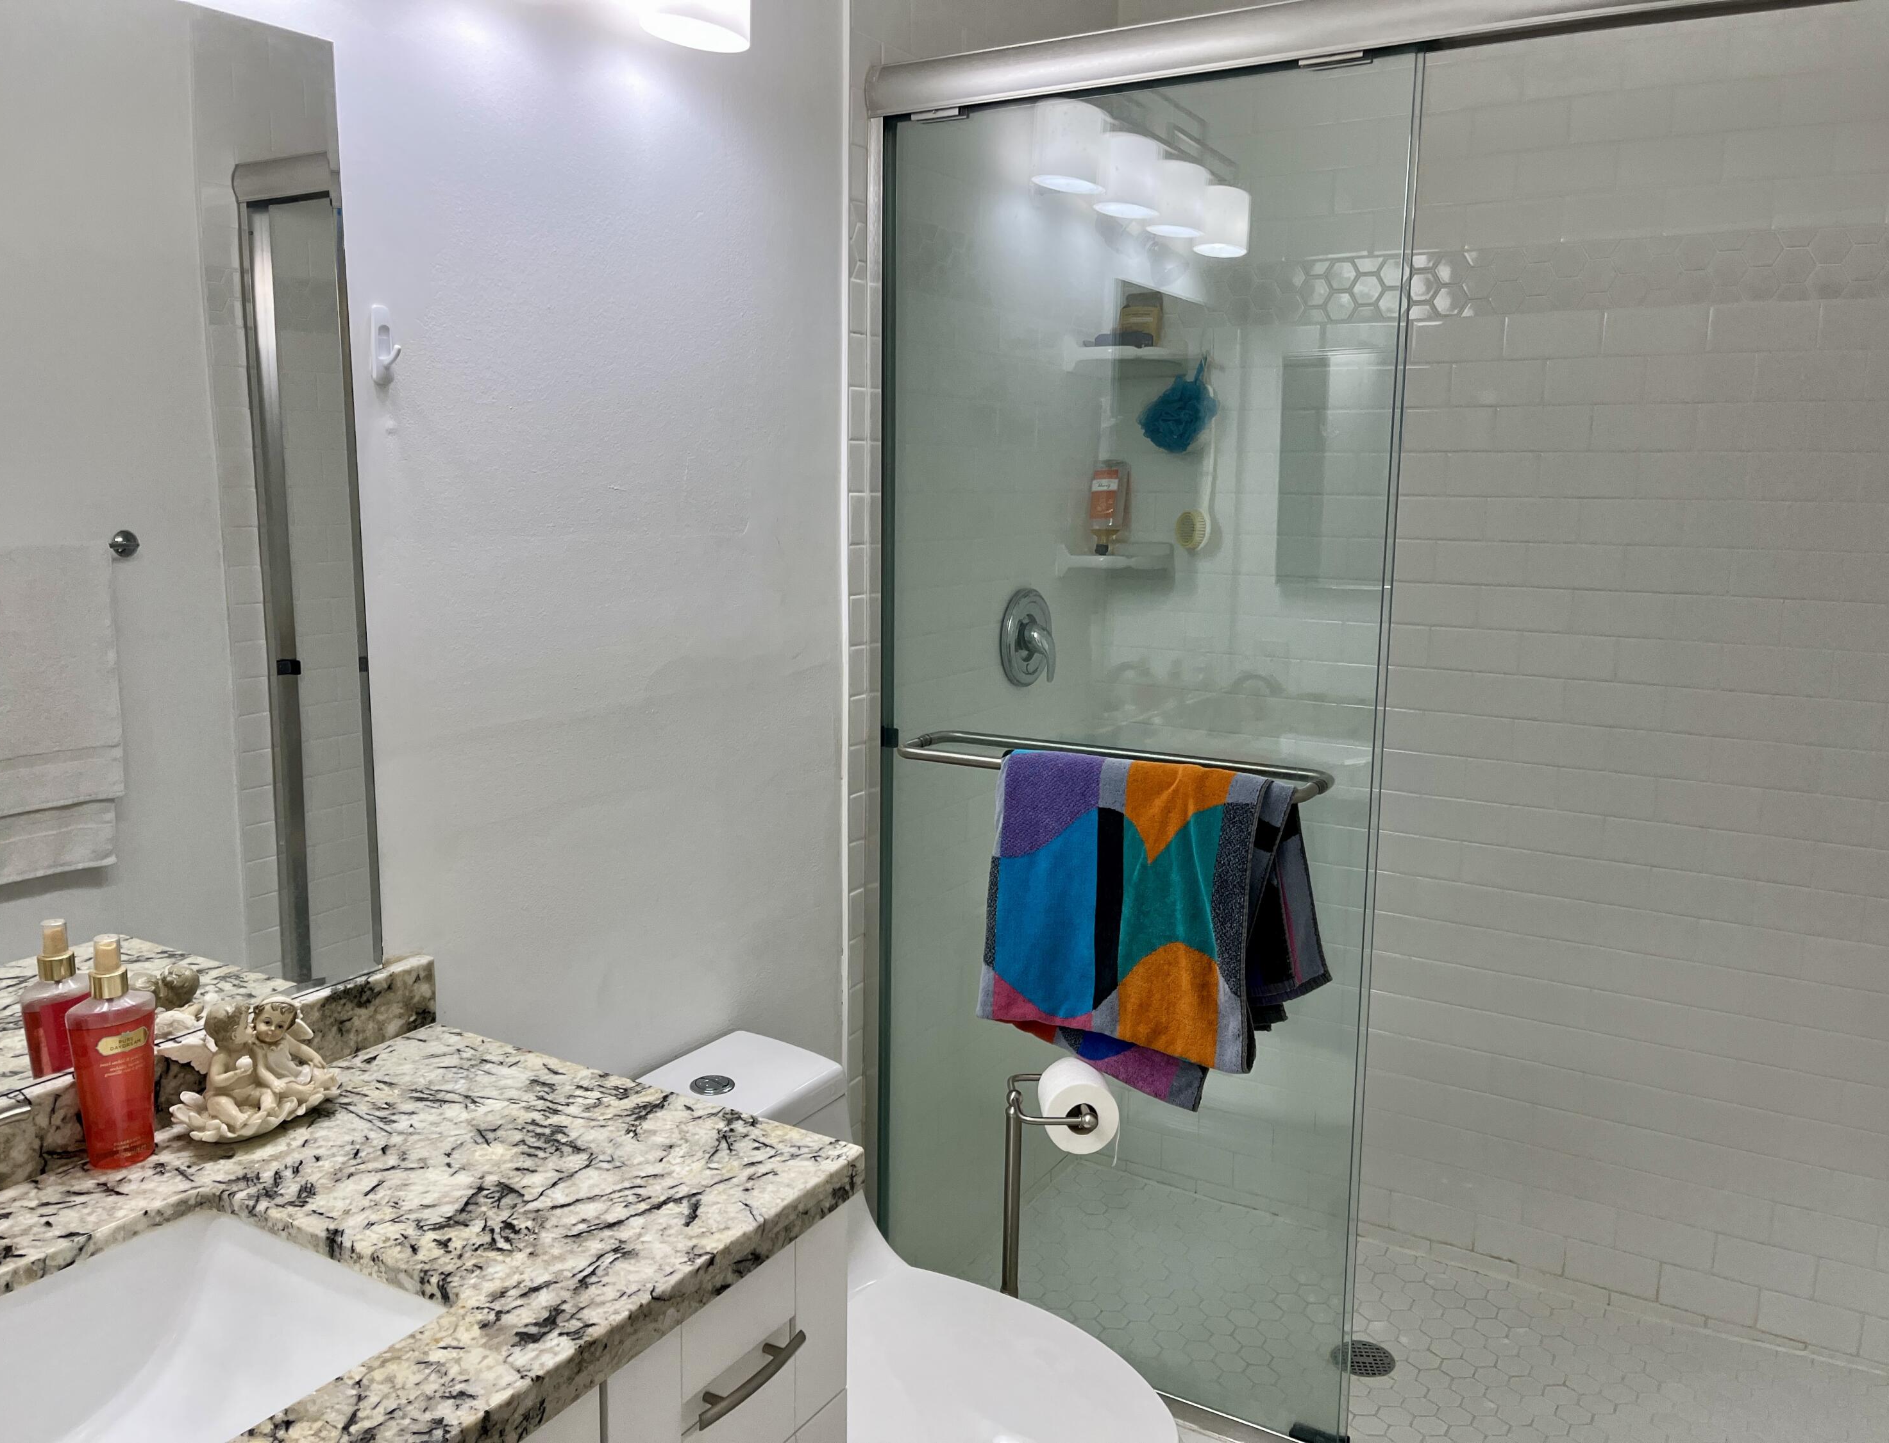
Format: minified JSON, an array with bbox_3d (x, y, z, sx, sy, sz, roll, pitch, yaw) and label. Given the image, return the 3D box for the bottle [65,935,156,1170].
[{"bbox_3d":[-0.708,0.278,1.233,0.040,0.196,0.066,9,13,43],"label":"bottle"}]

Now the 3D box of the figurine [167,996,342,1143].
[{"bbox_3d":[-0.625,0.308,1.311,0.130,0.114,0.087,-8,12,-42],"label":"figurine"}]

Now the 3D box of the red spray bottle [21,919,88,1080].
[{"bbox_3d":[-0.775,0.271,1.273,0.040,0.196,0.066,4,10,18],"label":"red spray bottle"}]

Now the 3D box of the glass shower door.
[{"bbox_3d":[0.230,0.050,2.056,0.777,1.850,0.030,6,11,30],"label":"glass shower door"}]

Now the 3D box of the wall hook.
[{"bbox_3d":[-0.553,-0.373,1.432,0.027,0.075,0.022,6,11,30],"label":"wall hook"}]

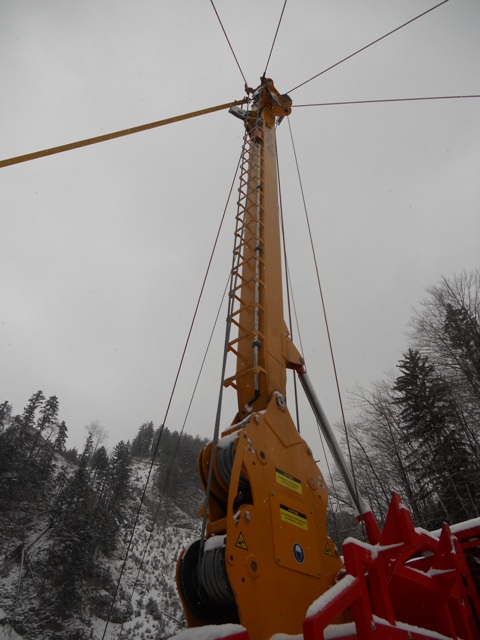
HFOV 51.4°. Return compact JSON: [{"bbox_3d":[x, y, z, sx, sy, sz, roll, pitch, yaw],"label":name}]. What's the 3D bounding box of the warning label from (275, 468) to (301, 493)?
[{"bbox_3d":[0.329,1.082,3.350,0.008,0.100,0.295,-31,-50,27],"label":"warning label"}]

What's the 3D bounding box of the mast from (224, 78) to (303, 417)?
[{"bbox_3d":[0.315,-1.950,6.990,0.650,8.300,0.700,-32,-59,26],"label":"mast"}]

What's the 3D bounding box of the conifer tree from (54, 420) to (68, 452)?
[{"bbox_3d":[-46.500,30.300,130.000,3.000,10.000,3.000,-2,-44,0],"label":"conifer tree"}]

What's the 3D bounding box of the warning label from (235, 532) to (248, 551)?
[{"bbox_3d":[0.006,1.191,2.703,0.008,0.090,0.100,-31,-50,27],"label":"warning label"}]

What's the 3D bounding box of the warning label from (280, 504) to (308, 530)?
[{"bbox_3d":[0.346,1.269,3.192,0.008,0.100,0.295,-31,-50,27],"label":"warning label"}]

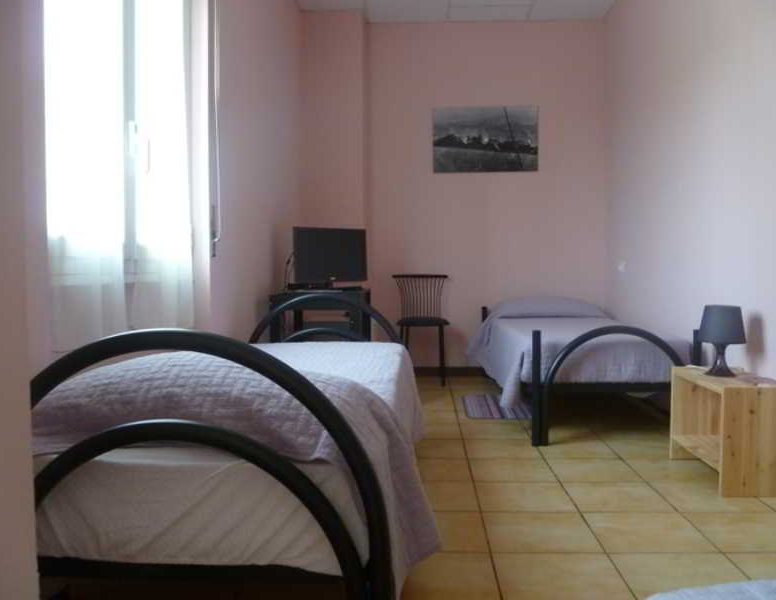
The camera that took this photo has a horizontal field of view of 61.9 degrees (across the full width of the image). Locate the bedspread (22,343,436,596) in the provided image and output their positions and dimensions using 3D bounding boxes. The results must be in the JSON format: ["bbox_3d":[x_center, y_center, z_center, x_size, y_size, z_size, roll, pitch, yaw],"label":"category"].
[{"bbox_3d":[-0.329,0.360,2.242,0.964,0.487,1.928,-1,3,3],"label":"bedspread"}]

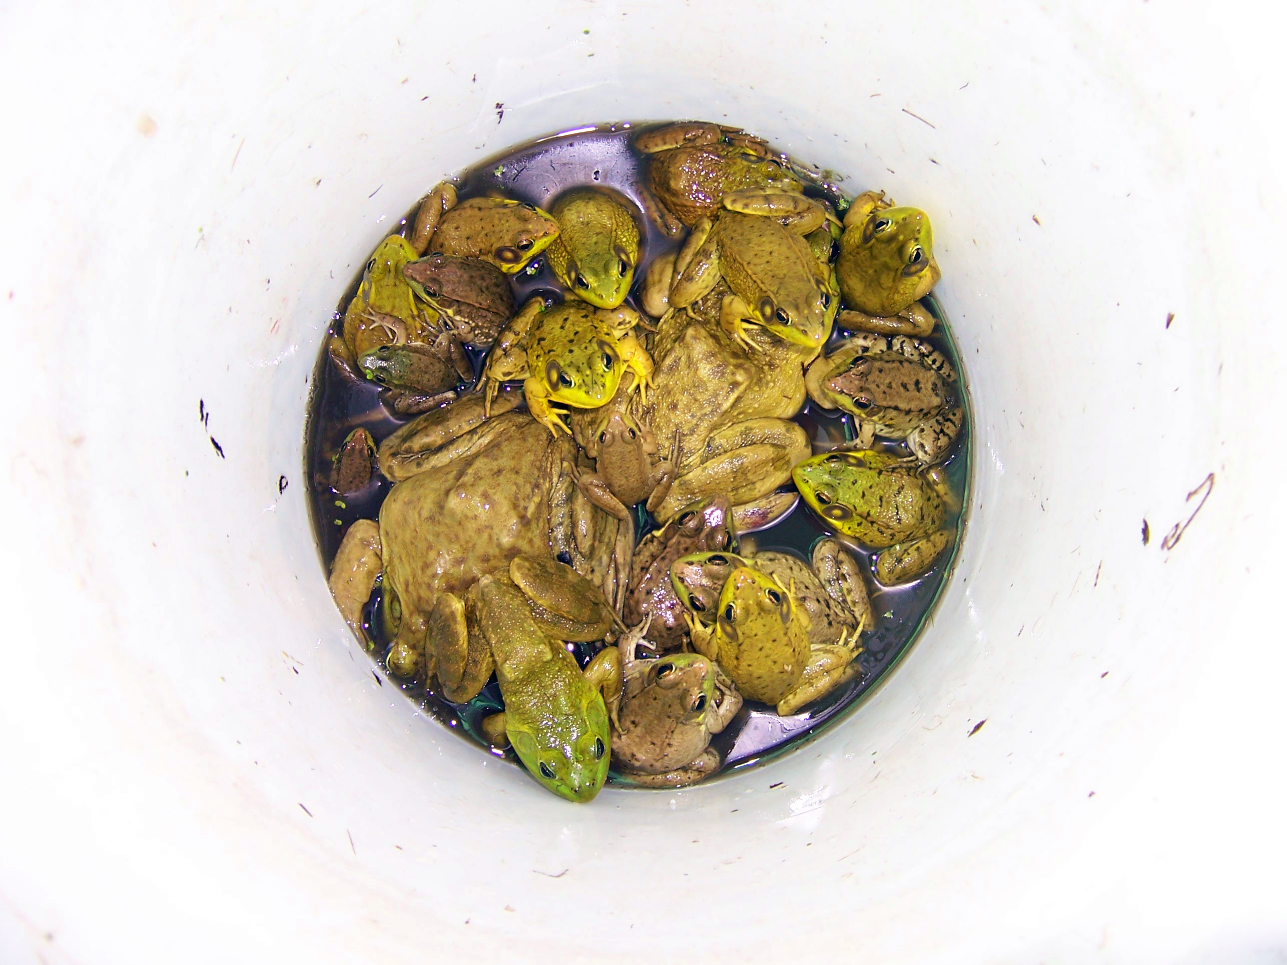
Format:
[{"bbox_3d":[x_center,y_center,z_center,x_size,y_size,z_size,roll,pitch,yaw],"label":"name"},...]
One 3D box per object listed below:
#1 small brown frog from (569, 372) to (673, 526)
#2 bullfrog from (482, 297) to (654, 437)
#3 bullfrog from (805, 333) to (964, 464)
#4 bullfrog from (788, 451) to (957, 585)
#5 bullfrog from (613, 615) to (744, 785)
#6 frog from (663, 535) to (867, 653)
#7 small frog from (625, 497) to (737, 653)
[{"bbox_3d":[-0.007,-0.008,0.470,0.042,0.020,0.044,-6,95,-1],"label":"small brown frog"},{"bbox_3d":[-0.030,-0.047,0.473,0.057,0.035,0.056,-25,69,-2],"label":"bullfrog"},{"bbox_3d":[0.099,-0.035,0.492,0.060,0.030,0.054,6,87,-10],"label":"bullfrog"},{"bbox_3d":[0.092,0.012,0.491,0.066,0.031,0.054,19,87,-12],"label":"bullfrog"},{"bbox_3d":[0.011,0.090,0.483,0.050,0.034,0.060,36,107,1],"label":"bullfrog"},{"bbox_3d":[0.050,0.045,0.489,0.078,0.033,0.053,20,87,-9],"label":"frog"},{"bbox_3d":[0.015,0.037,0.485,0.046,0.034,0.066,25,96,1],"label":"small frog"}]

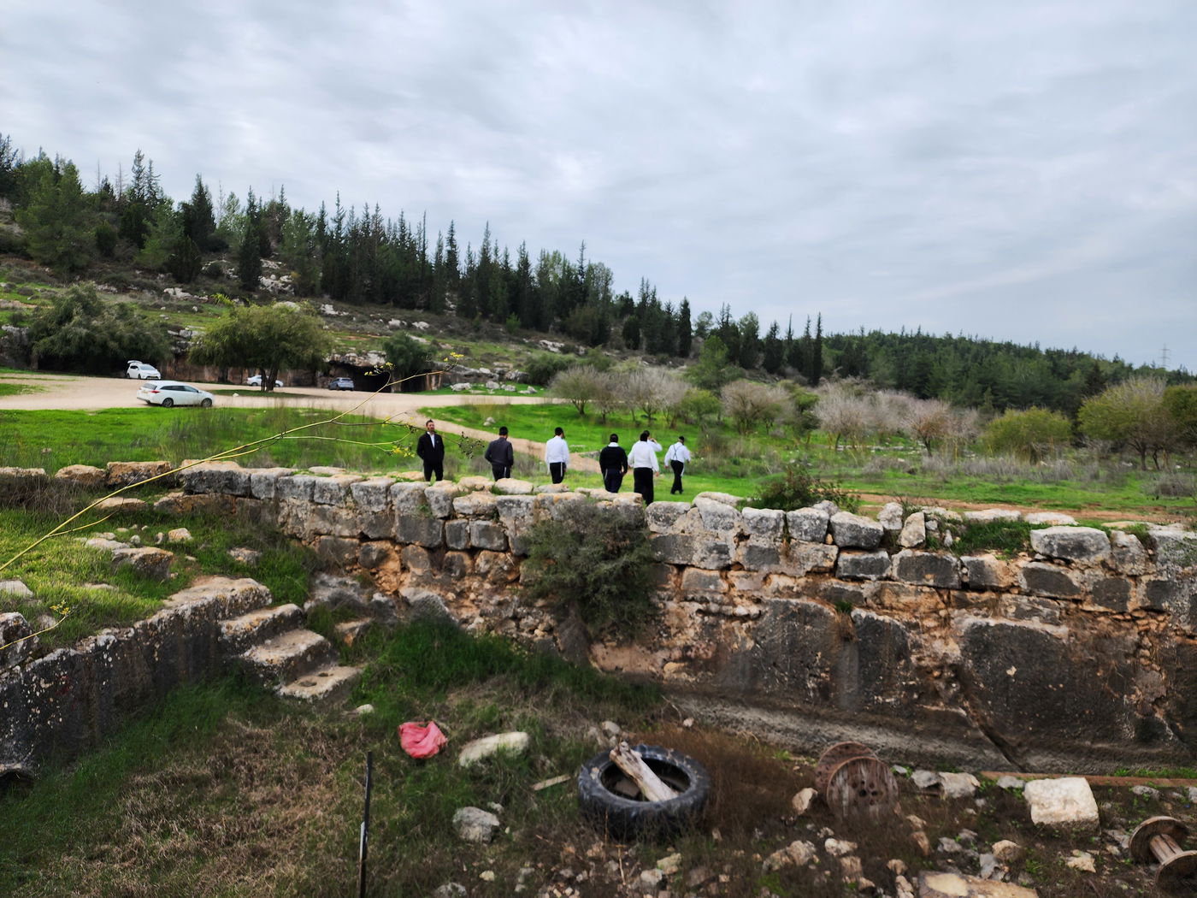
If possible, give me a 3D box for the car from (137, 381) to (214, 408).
[{"bbox_3d":[-25.397,-3.313,48.000,1.770,1.470,4.580,7,6,28],"label":"car"}]

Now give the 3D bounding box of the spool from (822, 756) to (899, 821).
[{"bbox_3d":[2.756,3.588,8.486,0.770,0.770,0.400,0,5,-4],"label":"spool"}]

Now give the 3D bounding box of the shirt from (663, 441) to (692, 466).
[{"bbox_3d":[2.365,0.148,23.800,0.760,0.740,0.420,1,2,20],"label":"shirt"}]

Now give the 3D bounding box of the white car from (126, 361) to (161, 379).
[{"bbox_3d":[-45.429,-7.805,79.500,4.350,1.620,1.780,2,2,33],"label":"white car"}]

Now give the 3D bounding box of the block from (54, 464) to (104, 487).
[{"bbox_3d":[-8.817,0.460,13.500,0.750,0.380,0.500,0,2,-5],"label":"block"}]

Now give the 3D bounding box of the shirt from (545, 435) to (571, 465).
[{"bbox_3d":[-0.859,0.025,16.650,0.520,0.650,0.300,2,5,14],"label":"shirt"}]

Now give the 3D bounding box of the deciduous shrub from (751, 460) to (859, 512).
[{"bbox_3d":[2.672,0.507,10.400,1.300,0.750,1.050,1,2,0],"label":"deciduous shrub"}]

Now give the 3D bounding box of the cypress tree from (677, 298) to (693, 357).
[{"bbox_3d":[12.028,-16.749,110.000,2.100,8.200,2.100,1,5,0],"label":"cypress tree"}]

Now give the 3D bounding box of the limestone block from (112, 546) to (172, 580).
[{"bbox_3d":[-7.800,1.971,13.567,0.880,0.400,0.500,-2,6,-25],"label":"limestone block"}]

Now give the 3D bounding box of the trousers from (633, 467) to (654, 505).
[{"bbox_3d":[0.924,0.867,16.200,0.440,1.000,0.360,1,2,6],"label":"trousers"}]

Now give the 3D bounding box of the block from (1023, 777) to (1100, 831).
[{"bbox_3d":[4.965,3.845,8.587,0.680,0.320,0.500,2,5,10],"label":"block"}]

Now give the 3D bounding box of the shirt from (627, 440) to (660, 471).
[{"bbox_3d":[0.931,0.121,16.550,0.640,0.640,0.320,1,5,4],"label":"shirt"}]

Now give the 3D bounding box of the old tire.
[{"bbox_3d":[0.513,3.770,8.836,1.440,0.310,1.440,1,5,0],"label":"old tire"}]

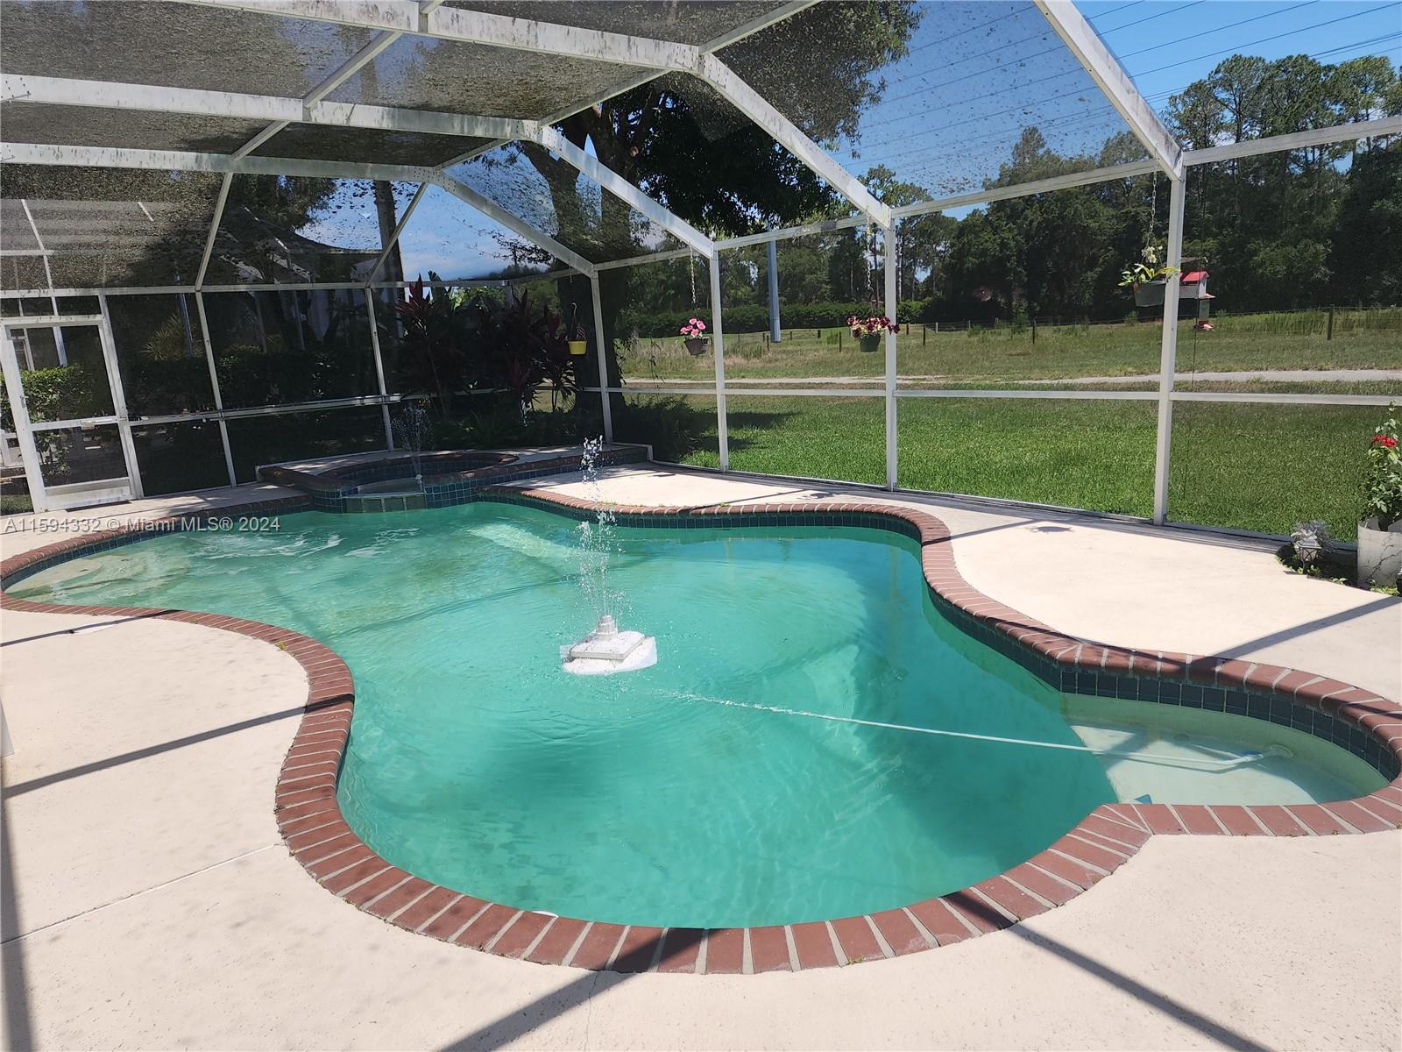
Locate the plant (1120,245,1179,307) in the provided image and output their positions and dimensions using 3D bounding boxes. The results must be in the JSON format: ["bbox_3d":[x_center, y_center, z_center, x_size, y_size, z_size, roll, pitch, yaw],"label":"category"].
[{"bbox_3d":[3.192,-1.775,6.642,0.387,0.424,0.360,2,13,25],"label":"plant"}]

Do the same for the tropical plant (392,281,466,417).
[{"bbox_3d":[-3.901,-2.488,13.373,1.017,2.081,1.000,-7,13,-15],"label":"tropical plant"}]

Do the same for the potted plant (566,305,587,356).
[{"bbox_3d":[-1.695,-2.684,12.761,0.284,0.721,0.260,-5,12,-7],"label":"potted plant"}]

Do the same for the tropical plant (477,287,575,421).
[{"bbox_3d":[-2.494,-2.385,13.363,1.426,1.946,1.250,-6,12,-10],"label":"tropical plant"}]

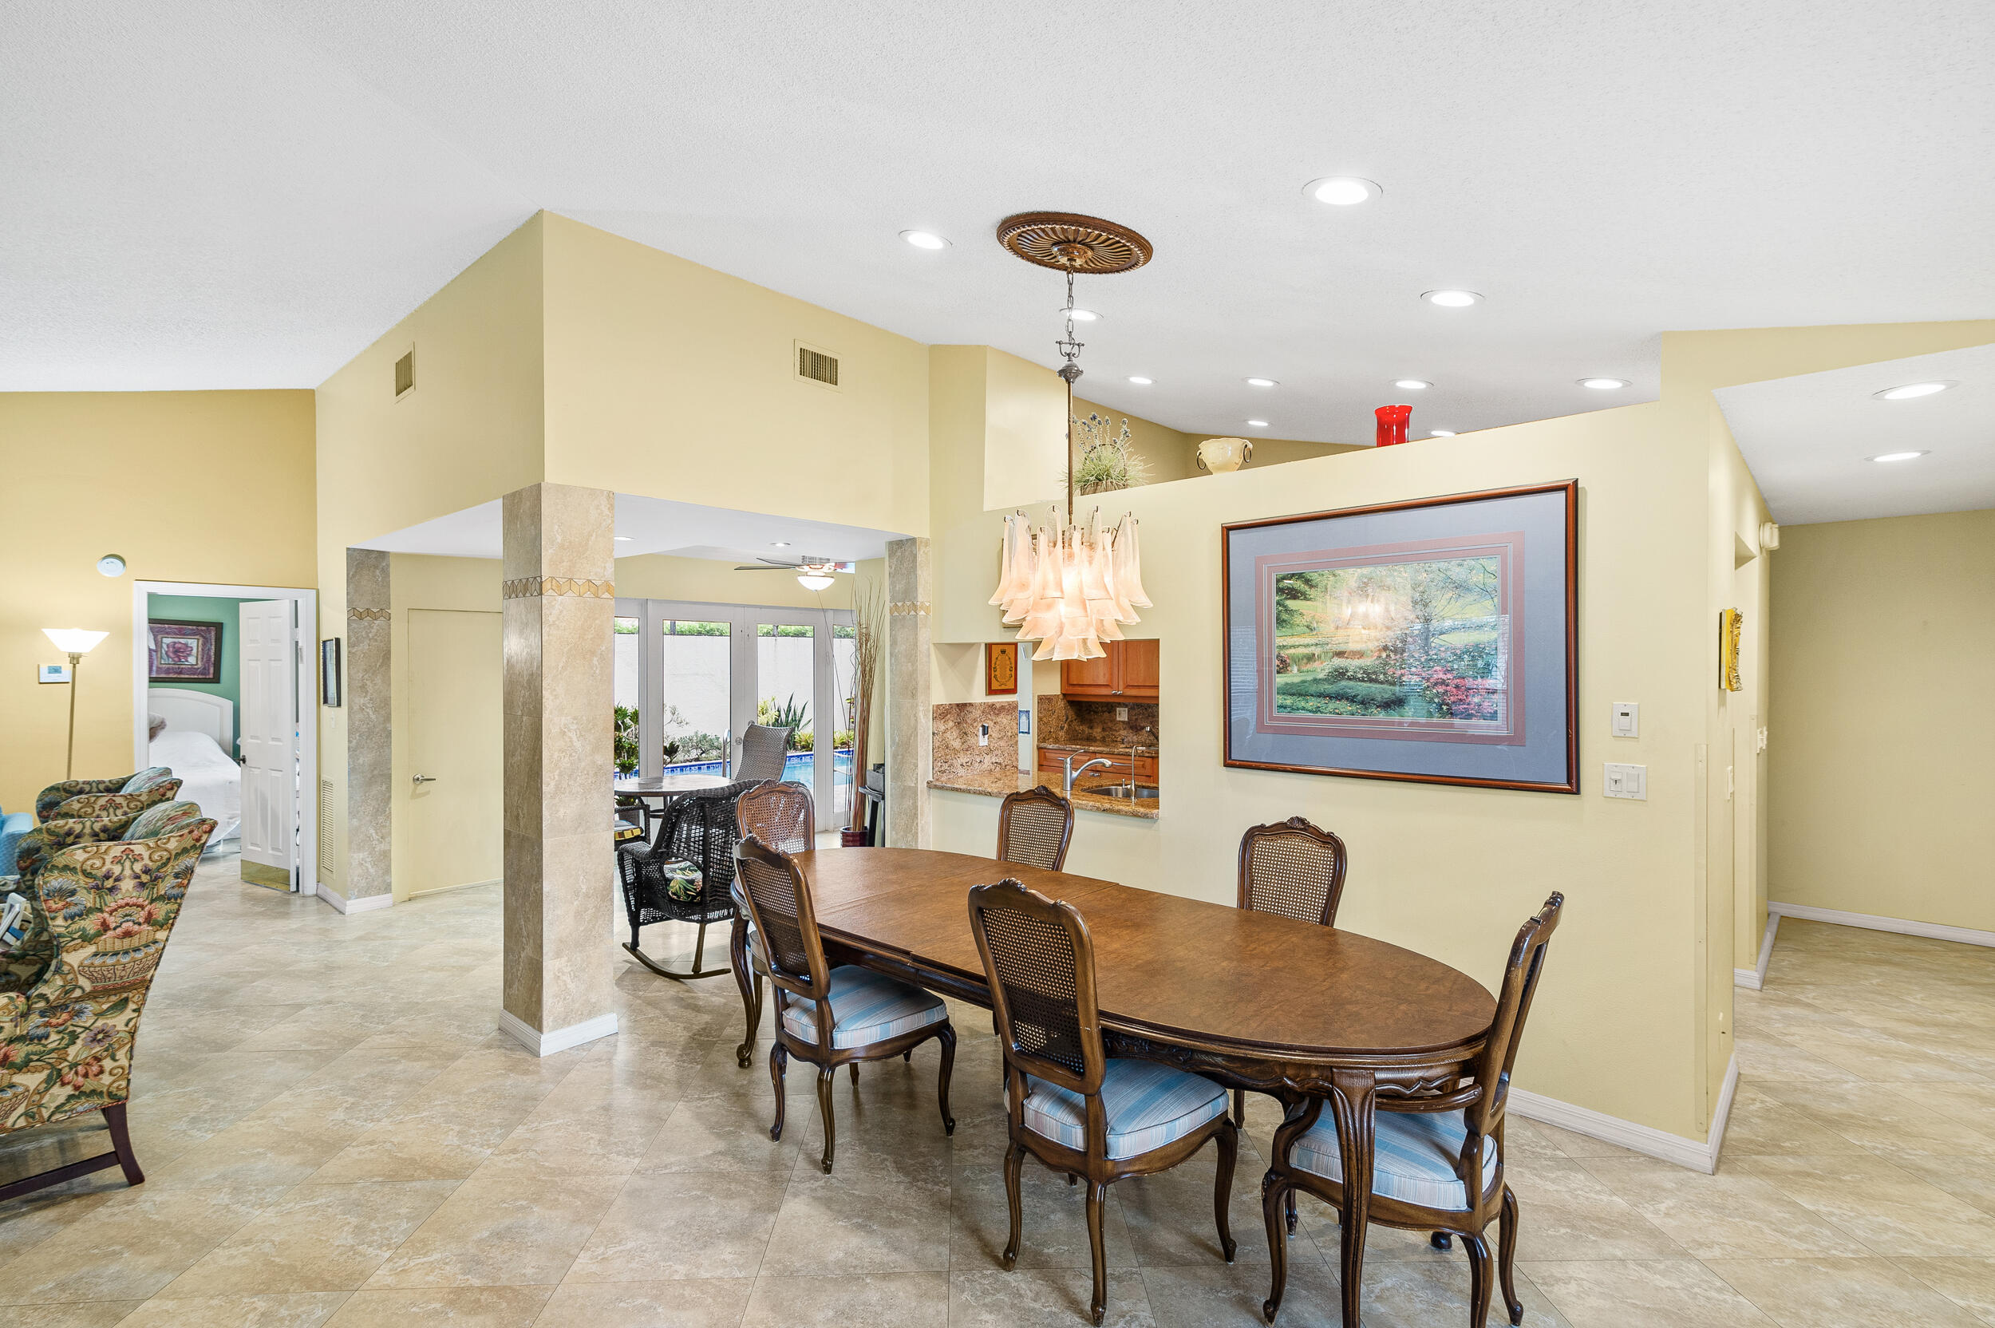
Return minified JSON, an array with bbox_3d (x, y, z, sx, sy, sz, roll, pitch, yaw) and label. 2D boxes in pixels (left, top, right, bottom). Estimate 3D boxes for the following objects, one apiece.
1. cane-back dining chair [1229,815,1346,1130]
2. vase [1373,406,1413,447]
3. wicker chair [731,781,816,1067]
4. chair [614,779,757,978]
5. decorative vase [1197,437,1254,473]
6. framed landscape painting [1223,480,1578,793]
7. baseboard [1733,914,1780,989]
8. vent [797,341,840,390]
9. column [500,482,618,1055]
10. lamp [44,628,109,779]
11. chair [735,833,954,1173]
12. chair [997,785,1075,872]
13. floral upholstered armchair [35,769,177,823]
[{"bbox_3d":[0.835,1.065,2.861,0.540,1.080,0.600,0,0,44],"label":"cane-back dining chair"},{"bbox_3d":[1.596,-0.946,3.572,0.155,0.190,0.155,0,0,44],"label":"vase"},{"bbox_3d":[-0.809,1.071,3.813,0.610,1.080,0.560,0,0,44],"label":"wicker chair"},{"bbox_3d":[-1.506,1.106,4.820,0.900,1.000,0.680,0,0,25],"label":"chair"},{"bbox_3d":[1.065,-0.947,4.106,0.250,0.190,0.220,0,0,44],"label":"decorative vase"},{"bbox_3d":[1.486,-0.083,3.455,1.335,1.070,0.035,0,0,43],"label":"framed landscape painting"},{"bbox_3d":[4.310,1.549,4.999,0.110,0.094,1.760,0,0,44],"label":"baseboard"},{"bbox_3d":[-0.931,-1.556,4.640,0.020,0.200,0.300,0,0,44],"label":"vent"},{"bbox_3d":[-1.925,0.432,3.906,0.450,2.364,0.320,0,0,44],"label":"column"},{"bbox_3d":[-5.354,0.690,5.120,0.280,1.820,0.280,0,0,43],"label":"lamp"},{"bbox_3d":[-0.547,1.068,2.985,0.540,1.070,0.630,0,0,43],"label":"chair"},{"bbox_3d":[-0.033,1.068,3.656,0.530,1.070,0.620,0,0,43],"label":"chair"},{"bbox_3d":[-4.088,1.056,3.799,0.760,1.110,0.840,0,0,43],"label":"floral upholstered armchair"}]

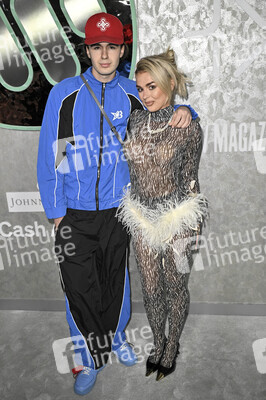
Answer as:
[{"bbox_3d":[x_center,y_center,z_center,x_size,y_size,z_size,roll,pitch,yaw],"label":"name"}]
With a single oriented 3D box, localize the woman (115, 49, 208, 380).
[{"bbox_3d":[0.156,0.134,2.012,0.460,1.720,0.400,3,17,19],"label":"woman"}]

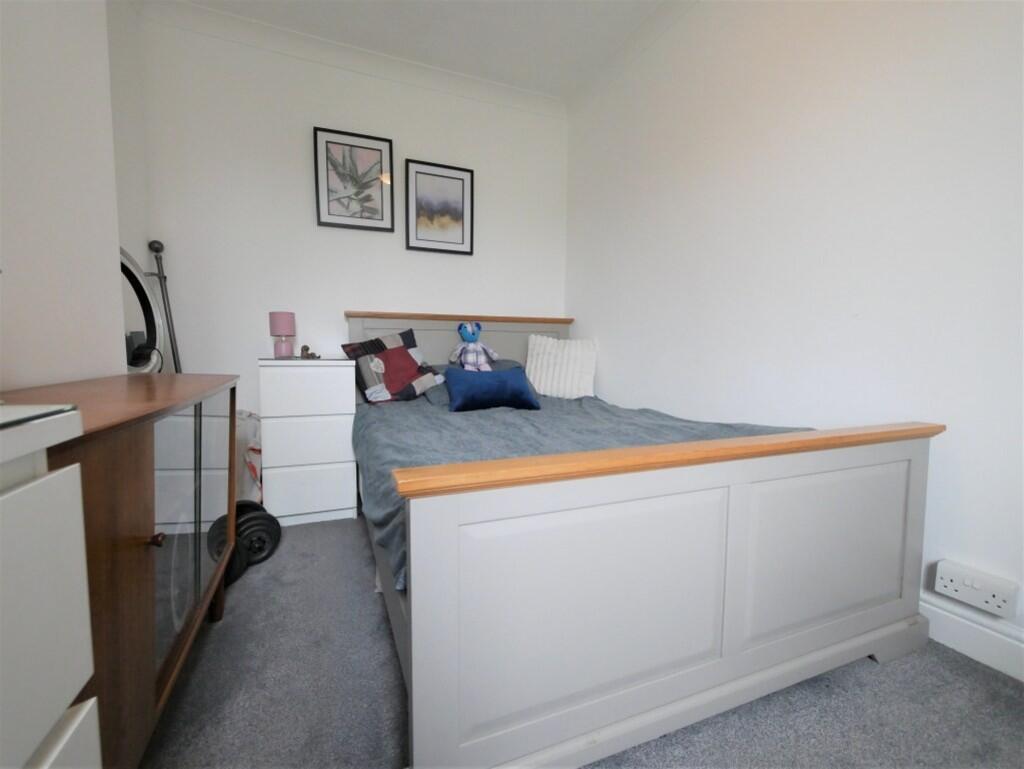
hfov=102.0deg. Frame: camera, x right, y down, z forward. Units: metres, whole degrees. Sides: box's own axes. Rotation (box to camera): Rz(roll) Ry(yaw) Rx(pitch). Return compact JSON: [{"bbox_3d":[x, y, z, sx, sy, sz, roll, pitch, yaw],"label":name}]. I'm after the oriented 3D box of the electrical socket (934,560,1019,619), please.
[{"bbox_3d":[1.241,0.541,1.104,0.038,0.086,0.145,-1,4,-22],"label":"electrical socket"}]

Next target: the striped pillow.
[{"bbox_3d":[0.327,-0.111,2.714,0.430,0.410,0.140,0,-14,-2],"label":"striped pillow"}]

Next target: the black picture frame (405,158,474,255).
[{"bbox_3d":[-0.473,-1.159,2.747,0.442,0.565,0.020,-1,4,-22],"label":"black picture frame"}]

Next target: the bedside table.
[{"bbox_3d":[-1.043,0.270,2.233,0.413,0.795,0.480,-1,4,-17],"label":"bedside table"}]

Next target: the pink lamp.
[{"bbox_3d":[-1.176,-0.254,2.126,0.120,0.240,0.120,-1,4,-22],"label":"pink lamp"}]

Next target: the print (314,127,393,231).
[{"bbox_3d":[-0.957,-1.241,2.547,0.443,0.567,0.020,-1,4,-22],"label":"print"}]

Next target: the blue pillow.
[{"bbox_3d":[-0.106,0.024,2.197,0.450,0.285,0.135,-1,-38,-12],"label":"blue pillow"}]

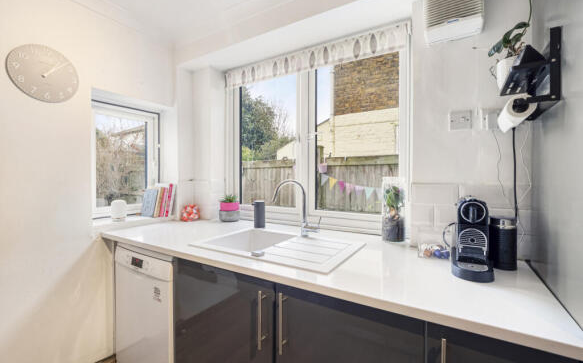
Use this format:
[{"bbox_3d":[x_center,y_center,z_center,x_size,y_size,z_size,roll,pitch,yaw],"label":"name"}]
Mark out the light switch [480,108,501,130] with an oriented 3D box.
[{"bbox_3d":[0.879,-0.273,1.174,0.090,0.090,0.018,0,1,33],"label":"light switch"}]

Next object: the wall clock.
[{"bbox_3d":[-1.328,-0.574,1.449,0.035,0.290,0.290,0,1,33],"label":"wall clock"}]

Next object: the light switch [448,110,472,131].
[{"bbox_3d":[0.764,-0.277,1.219,0.086,0.086,0.012,1,1,32],"label":"light switch"}]

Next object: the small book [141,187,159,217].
[{"bbox_3d":[-1.134,0.178,2.161,0.157,0.210,0.017,0,-7,33],"label":"small book"}]

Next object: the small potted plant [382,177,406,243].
[{"bbox_3d":[0.569,0.155,1.487,0.119,0.344,0.119,0,1,33],"label":"small potted plant"}]

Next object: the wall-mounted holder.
[{"bbox_3d":[0.798,-0.326,0.922,0.113,0.223,0.334,0,1,33],"label":"wall-mounted holder"}]

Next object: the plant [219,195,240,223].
[{"bbox_3d":[-0.503,0.208,2.178,0.160,0.221,0.160,0,0,0],"label":"plant"}]

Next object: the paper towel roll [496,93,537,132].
[{"bbox_3d":[0.755,-0.228,0.914,0.077,0.077,0.238,0,1,33],"label":"paper towel roll"}]

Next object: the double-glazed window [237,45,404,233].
[{"bbox_3d":[0.067,-0.281,1.920,1.442,1.189,0.071,0,1,33],"label":"double-glazed window"}]

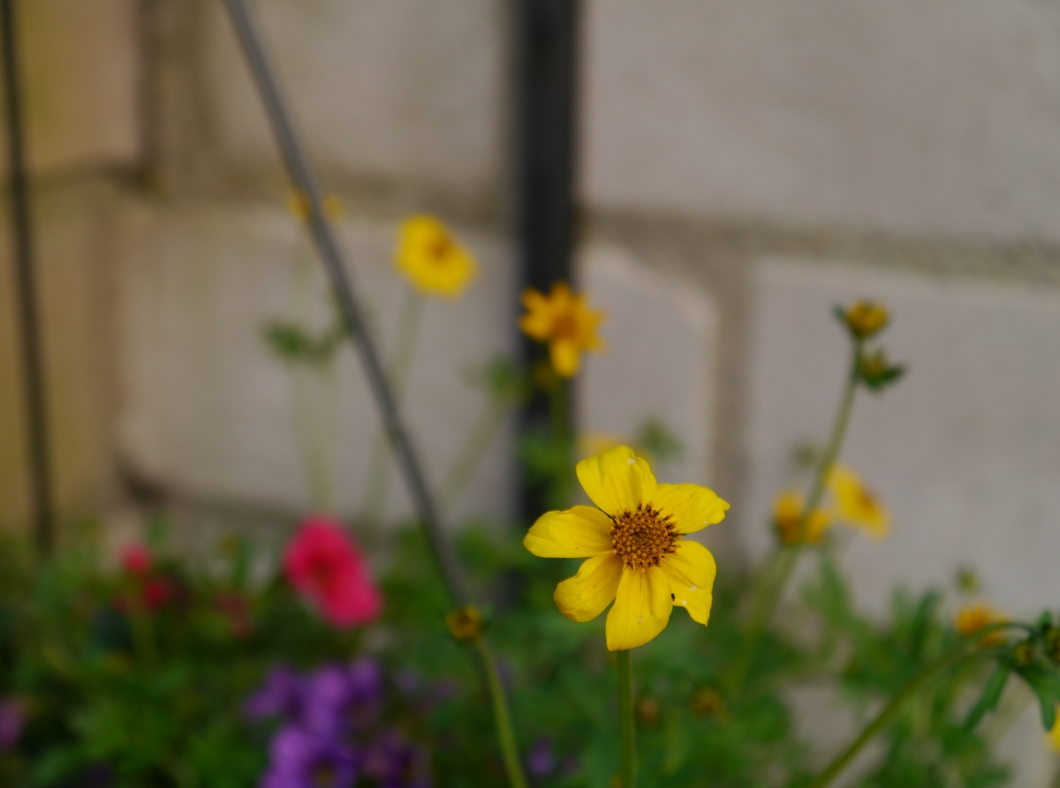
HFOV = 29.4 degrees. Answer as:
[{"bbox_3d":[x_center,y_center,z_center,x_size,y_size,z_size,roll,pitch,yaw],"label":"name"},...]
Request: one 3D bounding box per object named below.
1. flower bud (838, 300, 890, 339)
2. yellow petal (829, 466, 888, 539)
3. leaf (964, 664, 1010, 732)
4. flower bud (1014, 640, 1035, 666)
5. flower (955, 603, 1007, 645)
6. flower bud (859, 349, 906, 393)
[{"bbox_3d":[0.086,-0.019,0.520,0.013,0.011,0.013,7,9,0],"label":"flower bud"},{"bbox_3d":[0.125,0.041,0.770,0.012,0.029,0.029,-37,-6,27],"label":"yellow petal"},{"bbox_3d":[0.105,0.070,0.465,0.006,0.018,0.006,30,0,0],"label":"leaf"},{"bbox_3d":[0.114,0.060,0.465,0.005,0.006,0.006,1,13,0],"label":"flower bud"},{"bbox_3d":[0.125,0.064,0.560,0.019,0.012,0.016,2,53,16],"label":"flower"},{"bbox_3d":[0.094,-0.006,0.540,0.012,0.011,0.011,1,13,0],"label":"flower bud"}]

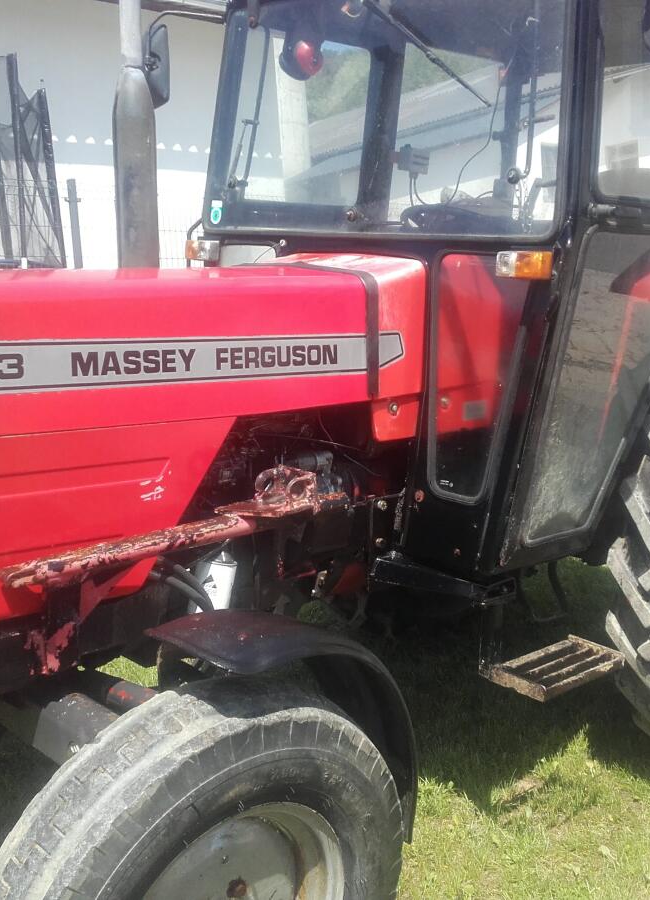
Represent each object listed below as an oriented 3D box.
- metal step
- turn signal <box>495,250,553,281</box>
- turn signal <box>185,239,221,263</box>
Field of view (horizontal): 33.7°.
[{"bbox_3d":[0.576,0.546,2.692,0.361,0.036,0.174,-8,14,-42],"label":"metal step"},{"bbox_3d":[0.453,-0.420,2.440,0.045,0.062,0.132,-8,14,-42],"label":"turn signal"},{"bbox_3d":[-0.370,-0.609,3.270,0.045,0.062,0.132,-8,14,-42],"label":"turn signal"}]

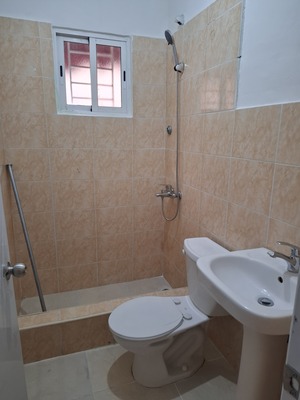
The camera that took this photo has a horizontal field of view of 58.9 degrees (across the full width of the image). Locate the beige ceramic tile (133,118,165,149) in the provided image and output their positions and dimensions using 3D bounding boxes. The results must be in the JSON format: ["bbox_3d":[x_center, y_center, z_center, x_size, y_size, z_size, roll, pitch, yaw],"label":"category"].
[{"bbox_3d":[-0.005,-0.564,2.251,0.297,0.250,0.010,-4,15,-19],"label":"beige ceramic tile"}]

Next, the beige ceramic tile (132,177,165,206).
[{"bbox_3d":[-0.015,-0.077,2.358,0.283,0.248,0.010,-4,14,-19],"label":"beige ceramic tile"}]

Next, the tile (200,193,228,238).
[{"bbox_3d":[0.394,0.091,1.705,0.010,0.250,0.327,-4,15,-19],"label":"tile"}]

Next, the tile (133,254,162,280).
[{"bbox_3d":[-0.022,0.641,2.549,0.297,0.233,0.010,-4,15,-19],"label":"tile"}]

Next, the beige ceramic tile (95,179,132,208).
[{"bbox_3d":[-0.306,-0.058,2.269,0.327,0.250,0.010,-4,15,-19],"label":"beige ceramic tile"}]

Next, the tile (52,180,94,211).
[{"bbox_3d":[-0.619,-0.040,2.160,0.330,0.250,0.012,-4,14,-19],"label":"tile"}]

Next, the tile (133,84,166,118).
[{"bbox_3d":[-0.005,-0.813,2.181,0.283,0.248,0.010,-4,14,-19],"label":"tile"}]

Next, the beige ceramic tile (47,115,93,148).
[{"bbox_3d":[-0.606,-0.518,2.032,0.329,0.248,0.010,-4,14,-19],"label":"beige ceramic tile"}]

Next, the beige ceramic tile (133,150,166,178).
[{"bbox_3d":[-0.010,-0.315,2.308,0.285,0.250,0.012,-4,14,-19],"label":"beige ceramic tile"}]

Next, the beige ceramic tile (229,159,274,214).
[{"bbox_3d":[0.502,-0.078,1.358,0.012,0.250,0.330,-4,14,-19],"label":"beige ceramic tile"}]

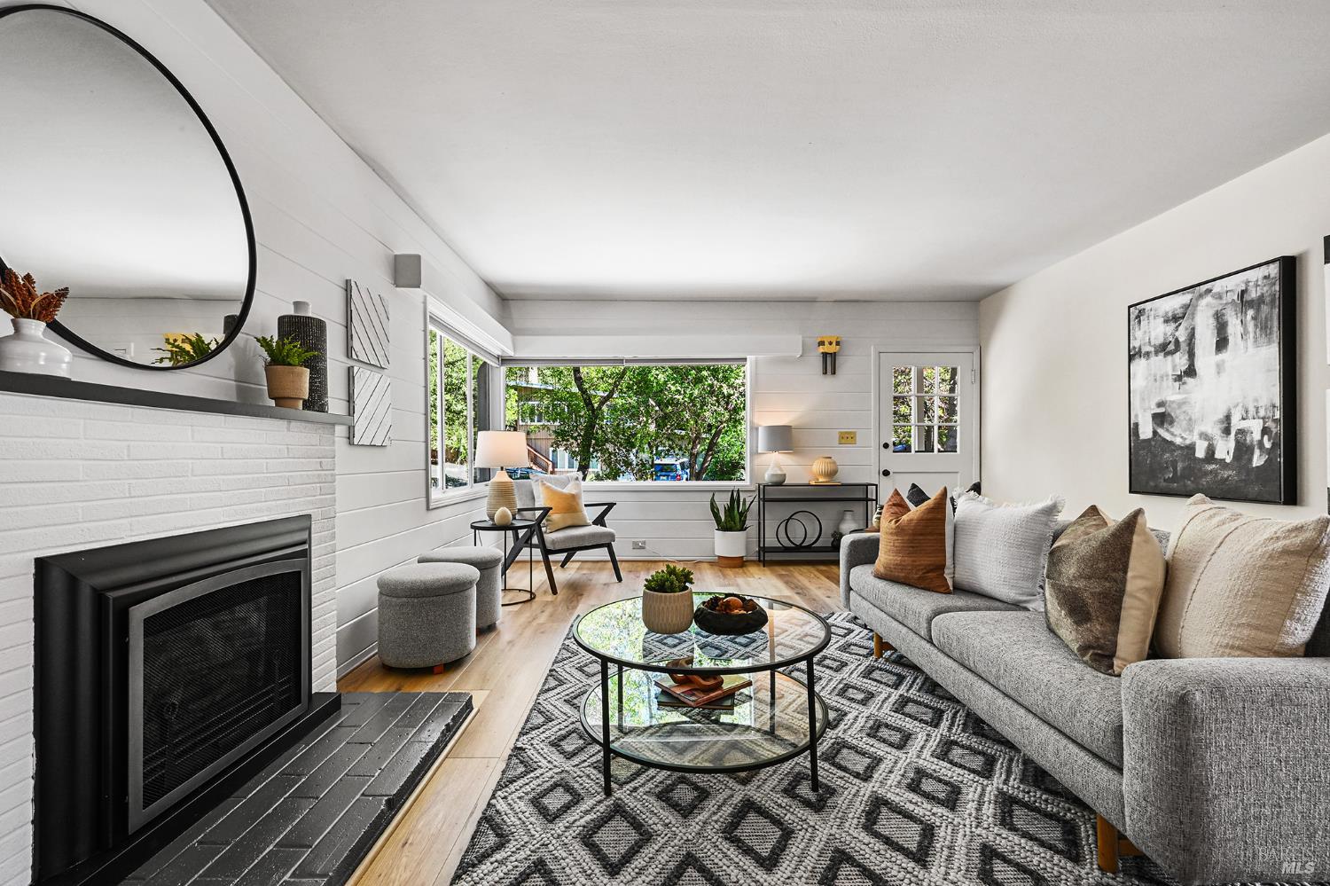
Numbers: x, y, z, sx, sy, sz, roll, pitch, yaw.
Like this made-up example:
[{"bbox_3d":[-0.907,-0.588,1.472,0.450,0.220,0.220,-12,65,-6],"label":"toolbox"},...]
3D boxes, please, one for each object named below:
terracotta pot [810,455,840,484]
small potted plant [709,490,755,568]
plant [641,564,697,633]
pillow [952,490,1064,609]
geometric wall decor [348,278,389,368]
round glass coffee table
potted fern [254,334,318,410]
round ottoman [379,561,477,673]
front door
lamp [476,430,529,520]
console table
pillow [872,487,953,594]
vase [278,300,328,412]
[{"bbox_3d":[1.529,0.256,5.286,0.275,0.275,0.260,0,-1,0],"label":"terracotta pot"},{"bbox_3d":[0.636,0.791,5.217,0.416,0.721,0.365,0,-1,-1],"label":"small potted plant"},{"bbox_3d":[0.011,0.534,1.915,0.177,0.208,0.177,0,-1,-1],"label":"plant"},{"bbox_3d":[1.436,0.443,2.385,0.173,0.457,0.497,13,-5,-18],"label":"pillow"},{"bbox_3d":[-1.545,-0.603,2.894,0.027,0.384,0.380,0,-1,-1],"label":"geometric wall decor"},{"bbox_3d":[0.129,0.850,1.982,0.894,0.422,0.894,0,-1,0],"label":"round glass coffee table"},{"bbox_3d":[-1.341,-0.248,1.969,0.193,0.267,0.193,0,-1,-1],"label":"potted fern"},{"bbox_3d":[-1.183,0.862,2.776,0.473,0.451,0.473,0,-1,-1],"label":"round ottoman"},{"bbox_3d":[2.575,0.136,5.447,0.910,2.030,0.050,0,-1,-1],"label":"front door"},{"bbox_3d":[-1.216,0.249,4.141,0.395,0.675,0.395,0,-1,-1],"label":"lamp"},{"bbox_3d":[1.446,0.769,5.227,1.056,0.764,0.304,0,-1,-1],"label":"console table"},{"bbox_3d":[1.215,0.468,2.693,0.155,0.470,0.460,14,-7,-26],"label":"pillow"},{"bbox_3d":[-1.411,-0.328,2.157,0.161,0.436,0.161,0,-1,-1],"label":"vase"}]

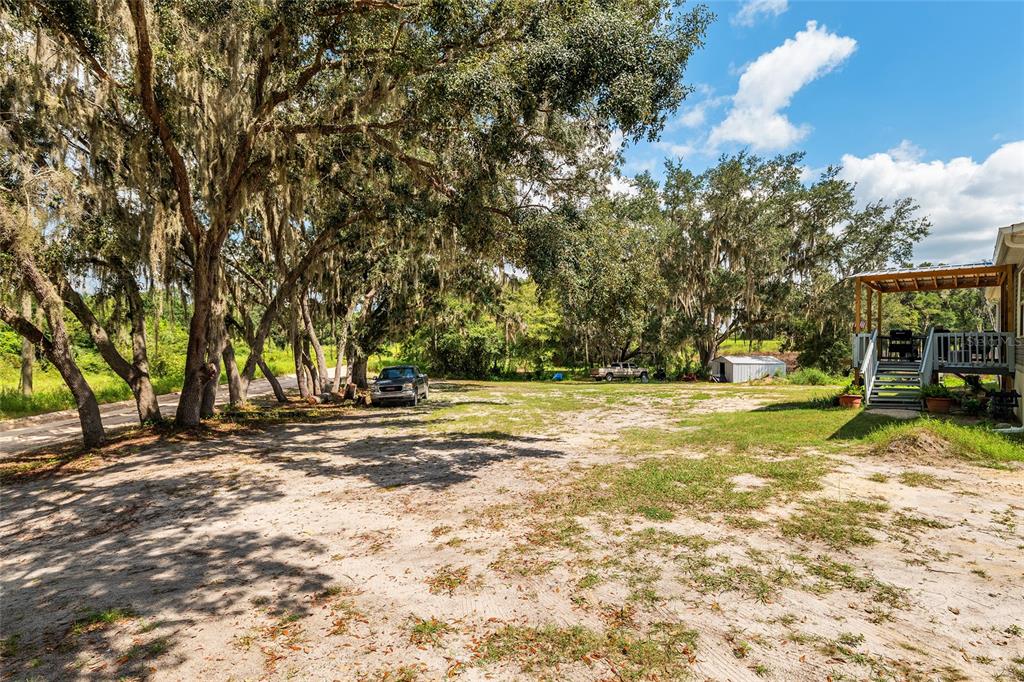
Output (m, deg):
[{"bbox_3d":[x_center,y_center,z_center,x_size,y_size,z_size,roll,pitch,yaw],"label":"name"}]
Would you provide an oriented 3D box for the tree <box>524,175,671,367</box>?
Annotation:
[{"bbox_3d":[8.500,-6.100,46.500,13.800,20.000,13.300,0,0,0],"label":"tree"}]

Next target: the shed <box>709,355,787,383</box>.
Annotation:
[{"bbox_3d":[21.400,2.480,41.600,4.550,2.240,4.500,0,0,0],"label":"shed"}]

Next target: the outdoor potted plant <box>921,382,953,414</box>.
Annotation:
[{"bbox_3d":[11.299,1.529,12.100,0.600,0.800,0.600,0,0,43],"label":"outdoor potted plant"}]

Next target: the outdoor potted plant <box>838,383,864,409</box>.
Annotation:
[{"bbox_3d":[9.628,1.546,12.900,0.570,0.700,0.570,0,0,43],"label":"outdoor potted plant"}]

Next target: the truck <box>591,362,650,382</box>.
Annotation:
[{"bbox_3d":[10.850,3.070,45.500,5.600,1.840,1.930,0,0,-15],"label":"truck"}]

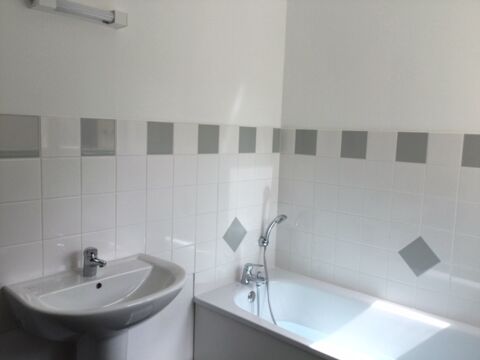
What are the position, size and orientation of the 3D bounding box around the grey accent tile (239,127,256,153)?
[{"bbox_3d":[0.041,-0.222,2.404,0.010,0.150,0.150,7,8,41],"label":"grey accent tile"}]

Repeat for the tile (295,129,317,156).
[{"bbox_3d":[0.387,-0.216,2.495,0.150,0.149,0.010,7,8,41],"label":"tile"}]

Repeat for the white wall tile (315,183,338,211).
[{"bbox_3d":[0.489,0.097,2.427,0.150,0.149,0.010,7,8,41],"label":"white wall tile"}]

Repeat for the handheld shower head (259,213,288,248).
[{"bbox_3d":[0.202,0.299,2.519,0.165,0.220,0.068,8,8,41],"label":"handheld shower head"}]

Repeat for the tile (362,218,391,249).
[{"bbox_3d":[0.710,0.275,2.242,0.150,0.149,0.010,7,8,41],"label":"tile"}]

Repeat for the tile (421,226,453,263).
[{"bbox_3d":[0.936,0.307,2.051,0.150,0.150,0.010,7,8,41],"label":"tile"}]

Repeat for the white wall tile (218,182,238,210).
[{"bbox_3d":[-0.067,0.089,2.312,0.010,0.149,0.150,7,8,41],"label":"white wall tile"}]

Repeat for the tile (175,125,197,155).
[{"bbox_3d":[-0.261,-0.197,2.047,0.010,0.142,0.150,8,8,41],"label":"tile"}]

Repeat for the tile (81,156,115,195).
[{"bbox_3d":[-0.579,-0.020,1.758,0.010,0.151,0.151,8,9,42],"label":"tile"}]

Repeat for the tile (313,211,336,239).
[{"bbox_3d":[0.484,0.246,2.442,0.150,0.149,0.010,7,8,41],"label":"tile"}]

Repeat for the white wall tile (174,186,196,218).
[{"bbox_3d":[-0.271,0.102,2.080,0.010,0.150,0.150,8,8,41],"label":"white wall tile"}]

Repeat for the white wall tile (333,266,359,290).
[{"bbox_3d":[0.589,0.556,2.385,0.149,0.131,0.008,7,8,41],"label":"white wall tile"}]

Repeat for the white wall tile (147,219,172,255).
[{"bbox_3d":[-0.377,0.262,1.984,0.010,0.150,0.150,8,8,41],"label":"white wall tile"}]

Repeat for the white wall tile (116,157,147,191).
[{"bbox_3d":[-0.467,-0.027,1.844,0.010,0.149,0.150,7,8,41],"label":"white wall tile"}]

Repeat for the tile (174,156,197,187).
[{"bbox_3d":[-0.270,-0.046,2.096,0.010,0.149,0.149,7,8,41],"label":"tile"}]

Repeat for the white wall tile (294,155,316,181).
[{"bbox_3d":[0.384,-0.068,2.519,0.149,0.149,0.008,7,8,41],"label":"white wall tile"}]

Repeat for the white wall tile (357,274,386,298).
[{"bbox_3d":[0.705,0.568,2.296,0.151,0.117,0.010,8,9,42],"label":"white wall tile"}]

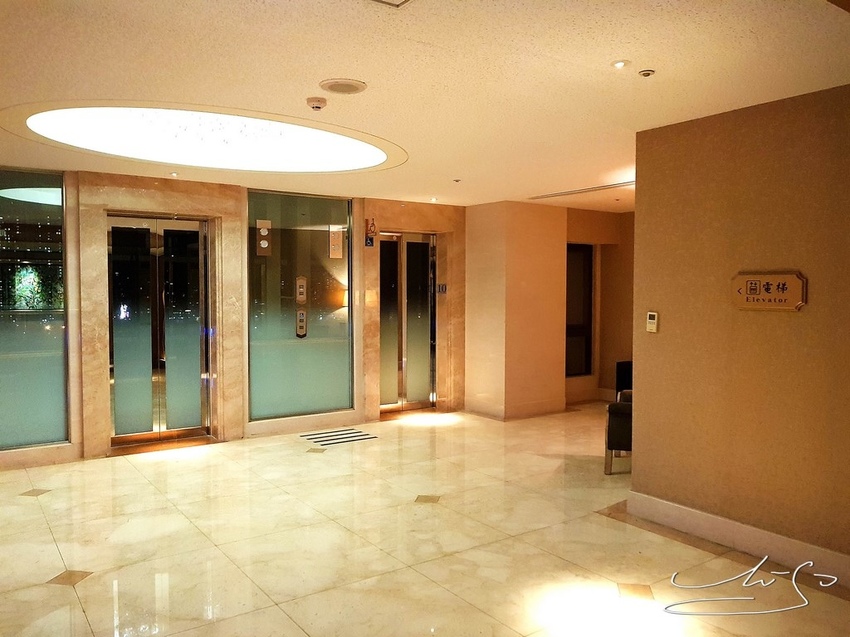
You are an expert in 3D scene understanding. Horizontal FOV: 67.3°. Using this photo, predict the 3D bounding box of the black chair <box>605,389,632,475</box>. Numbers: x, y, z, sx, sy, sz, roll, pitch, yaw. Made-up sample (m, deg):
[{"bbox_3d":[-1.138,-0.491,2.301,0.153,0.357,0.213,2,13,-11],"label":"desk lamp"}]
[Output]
[{"bbox_3d":[1.833,0.836,5.207,0.680,0.760,0.630,1,2,17],"label":"black chair"}]

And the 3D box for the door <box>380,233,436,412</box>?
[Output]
[{"bbox_3d":[-0.250,0.049,7.636,0.910,2.110,0.080,-2,3,-36],"label":"door"}]

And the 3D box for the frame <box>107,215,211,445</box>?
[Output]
[{"bbox_3d":[-2.511,0.112,6.065,0.950,2.120,0.140,-2,3,-36],"label":"frame"}]

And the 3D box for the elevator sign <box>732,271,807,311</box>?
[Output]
[{"bbox_3d":[1.808,-0.142,3.359,0.030,0.200,0.380,-2,3,-36],"label":"elevator sign"}]

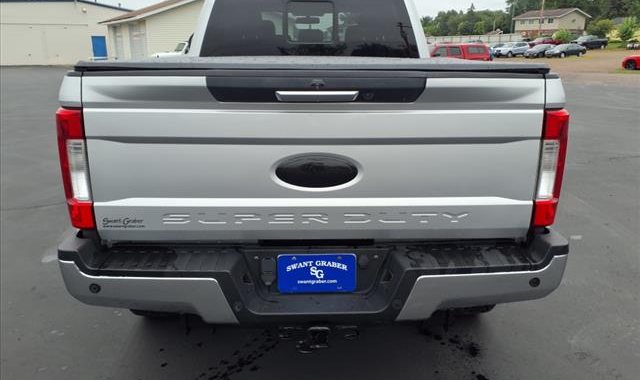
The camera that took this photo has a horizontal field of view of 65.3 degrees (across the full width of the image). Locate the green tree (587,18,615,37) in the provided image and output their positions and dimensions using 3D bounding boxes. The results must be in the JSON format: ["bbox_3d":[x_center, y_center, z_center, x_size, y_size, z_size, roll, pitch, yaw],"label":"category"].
[{"bbox_3d":[54.504,-30.993,97.000,5.400,4.700,5.000,8,18,27],"label":"green tree"}]

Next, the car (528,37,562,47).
[{"bbox_3d":[32.115,-20.808,71.000,4.950,1.600,1.800,-7,18,-24],"label":"car"}]

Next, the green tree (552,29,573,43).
[{"bbox_3d":[41.777,-26.358,86.000,3.500,2.600,3.300,7,18,24],"label":"green tree"}]

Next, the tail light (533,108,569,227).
[{"bbox_3d":[0.919,-0.095,2.066,0.105,0.475,0.150,0,16,-1],"label":"tail light"}]

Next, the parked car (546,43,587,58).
[{"bbox_3d":[28.640,-16.127,58.000,4.750,1.460,1.800,-7,18,-23],"label":"parked car"}]

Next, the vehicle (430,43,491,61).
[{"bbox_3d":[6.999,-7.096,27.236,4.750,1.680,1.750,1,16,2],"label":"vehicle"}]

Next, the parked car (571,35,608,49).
[{"bbox_3d":[36.940,-20.240,68.500,5.600,1.880,1.980,-6,17,-20],"label":"parked car"}]

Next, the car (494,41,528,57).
[{"bbox_3d":[22.582,-16.441,58.500,4.550,1.680,1.830,-5,17,-19],"label":"car"}]

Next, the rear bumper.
[{"bbox_3d":[-0.014,0.316,2.020,1.950,0.290,0.380,0,16,-2],"label":"rear bumper"}]

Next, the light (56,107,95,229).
[{"bbox_3d":[-0.923,-0.080,1.947,0.125,0.485,0.170,0,16,-2],"label":"light"}]

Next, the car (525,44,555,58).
[{"bbox_3d":[26.096,-16.346,59.000,4.600,1.470,1.780,-13,20,-37],"label":"car"}]

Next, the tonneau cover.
[{"bbox_3d":[-0.042,-0.725,2.809,1.690,0.055,2.080,0,16,-2],"label":"tonneau cover"}]

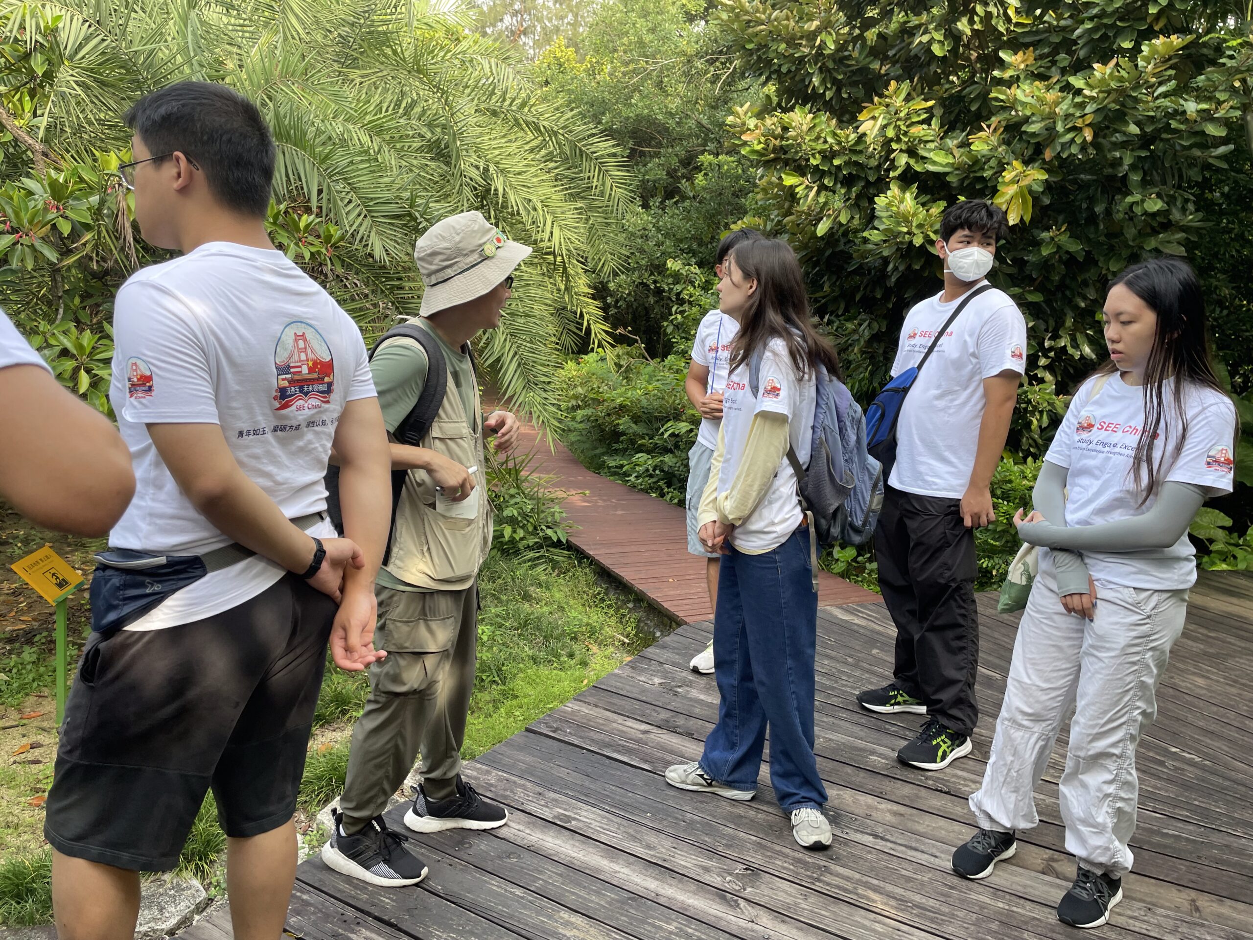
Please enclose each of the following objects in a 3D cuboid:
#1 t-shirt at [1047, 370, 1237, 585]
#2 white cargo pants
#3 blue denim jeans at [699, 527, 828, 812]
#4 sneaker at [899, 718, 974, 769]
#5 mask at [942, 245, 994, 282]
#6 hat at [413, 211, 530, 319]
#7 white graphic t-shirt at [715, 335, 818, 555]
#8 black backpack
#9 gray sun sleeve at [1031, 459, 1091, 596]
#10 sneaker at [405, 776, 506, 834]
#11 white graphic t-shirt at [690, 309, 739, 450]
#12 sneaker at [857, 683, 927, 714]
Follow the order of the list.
[{"bbox_3d":[1.288,0.016,2.393,0.270,0.560,0.440,-4,15,-36],"label":"t-shirt"},{"bbox_3d":[1.177,0.592,2.496,0.310,0.880,0.420,-6,16,-40],"label":"white cargo pants"},{"bbox_3d":[0.401,0.544,2.668,0.355,0.910,0.365,-1,14,-14],"label":"blue denim jeans"},{"bbox_3d":[1.051,0.922,3.186,0.308,0.113,0.108,-3,14,-31],"label":"sneaker"},{"bbox_3d":[1.022,-0.614,2.803,0.145,0.115,0.090,3,14,2],"label":"mask"},{"bbox_3d":[-0.364,-0.489,2.223,0.295,0.165,0.285,-22,13,1],"label":"hat"},{"bbox_3d":[0.380,-0.083,2.508,0.270,0.620,0.440,-2,14,-17],"label":"white graphic t-shirt"},{"bbox_3d":[-0.574,-0.072,2.335,0.330,0.520,0.310,7,12,13],"label":"black backpack"},{"bbox_3d":[1.074,0.102,2.311,0.159,0.352,0.219,-8,17,-37],"label":"gray sun sleeve"},{"bbox_3d":[-0.469,0.918,2.608,0.288,0.120,0.105,3,12,-6],"label":"sneaker"},{"bbox_3d":[0.457,-0.356,3.740,0.440,0.580,0.260,10,13,22],"label":"white graphic t-shirt"},{"bbox_3d":[0.993,0.819,3.428,0.285,0.110,0.105,4,14,3],"label":"sneaker"}]

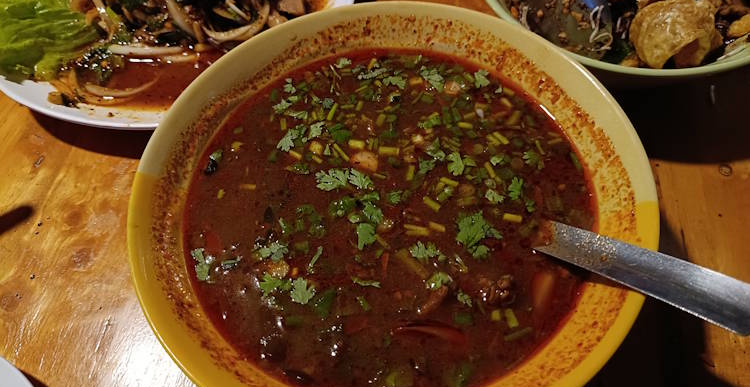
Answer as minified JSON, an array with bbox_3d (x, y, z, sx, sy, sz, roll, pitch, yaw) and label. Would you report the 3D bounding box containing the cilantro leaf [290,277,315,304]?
[{"bbox_3d":[-0.033,0.043,0.238,0.011,0.003,0.011,34,66,21],"label":"cilantro leaf"}]

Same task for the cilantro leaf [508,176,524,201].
[{"bbox_3d":[0.068,-0.002,0.260,0.006,0.003,0.013,24,63,17],"label":"cilantro leaf"}]

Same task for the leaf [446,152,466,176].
[{"bbox_3d":[0.041,-0.015,0.269,0.008,0.004,0.015,1,58,4],"label":"leaf"}]

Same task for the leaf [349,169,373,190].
[{"bbox_3d":[-0.008,-0.006,0.267,0.007,0.004,0.017,-35,63,-17],"label":"leaf"}]

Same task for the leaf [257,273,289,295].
[{"bbox_3d":[-0.044,0.042,0.239,0.014,0.003,0.010,16,61,12],"label":"leaf"}]

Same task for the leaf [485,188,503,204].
[{"bbox_3d":[0.057,0.002,0.258,0.010,0.003,0.005,30,65,19],"label":"leaf"}]

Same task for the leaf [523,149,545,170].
[{"bbox_3d":[0.078,-0.016,0.268,0.008,0.003,0.012,-17,59,-7],"label":"leaf"}]

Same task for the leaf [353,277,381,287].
[{"bbox_3d":[-0.004,0.039,0.238,0.013,0.004,0.003,10,59,9],"label":"leaf"}]

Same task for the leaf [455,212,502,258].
[{"bbox_3d":[0.048,0.019,0.248,0.020,0.005,0.024,3,59,5],"label":"leaf"}]

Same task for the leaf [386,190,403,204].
[{"bbox_3d":[0.010,0.002,0.261,0.007,0.003,0.007,-3,58,1],"label":"leaf"}]

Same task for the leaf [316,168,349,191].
[{"bbox_3d":[-0.021,-0.007,0.267,0.016,0.004,0.013,0,58,3],"label":"leaf"}]

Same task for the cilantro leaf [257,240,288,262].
[{"bbox_3d":[-0.046,0.027,0.249,0.012,0.003,0.010,-35,63,-17],"label":"cilantro leaf"}]

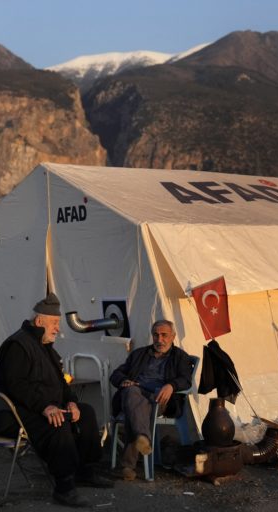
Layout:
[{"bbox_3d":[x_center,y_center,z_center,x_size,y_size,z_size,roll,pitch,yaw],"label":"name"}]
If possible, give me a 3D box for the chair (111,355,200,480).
[{"bbox_3d":[0.130,1.205,7.450,0.550,0.850,0.560,1,1,41],"label":"chair"}]

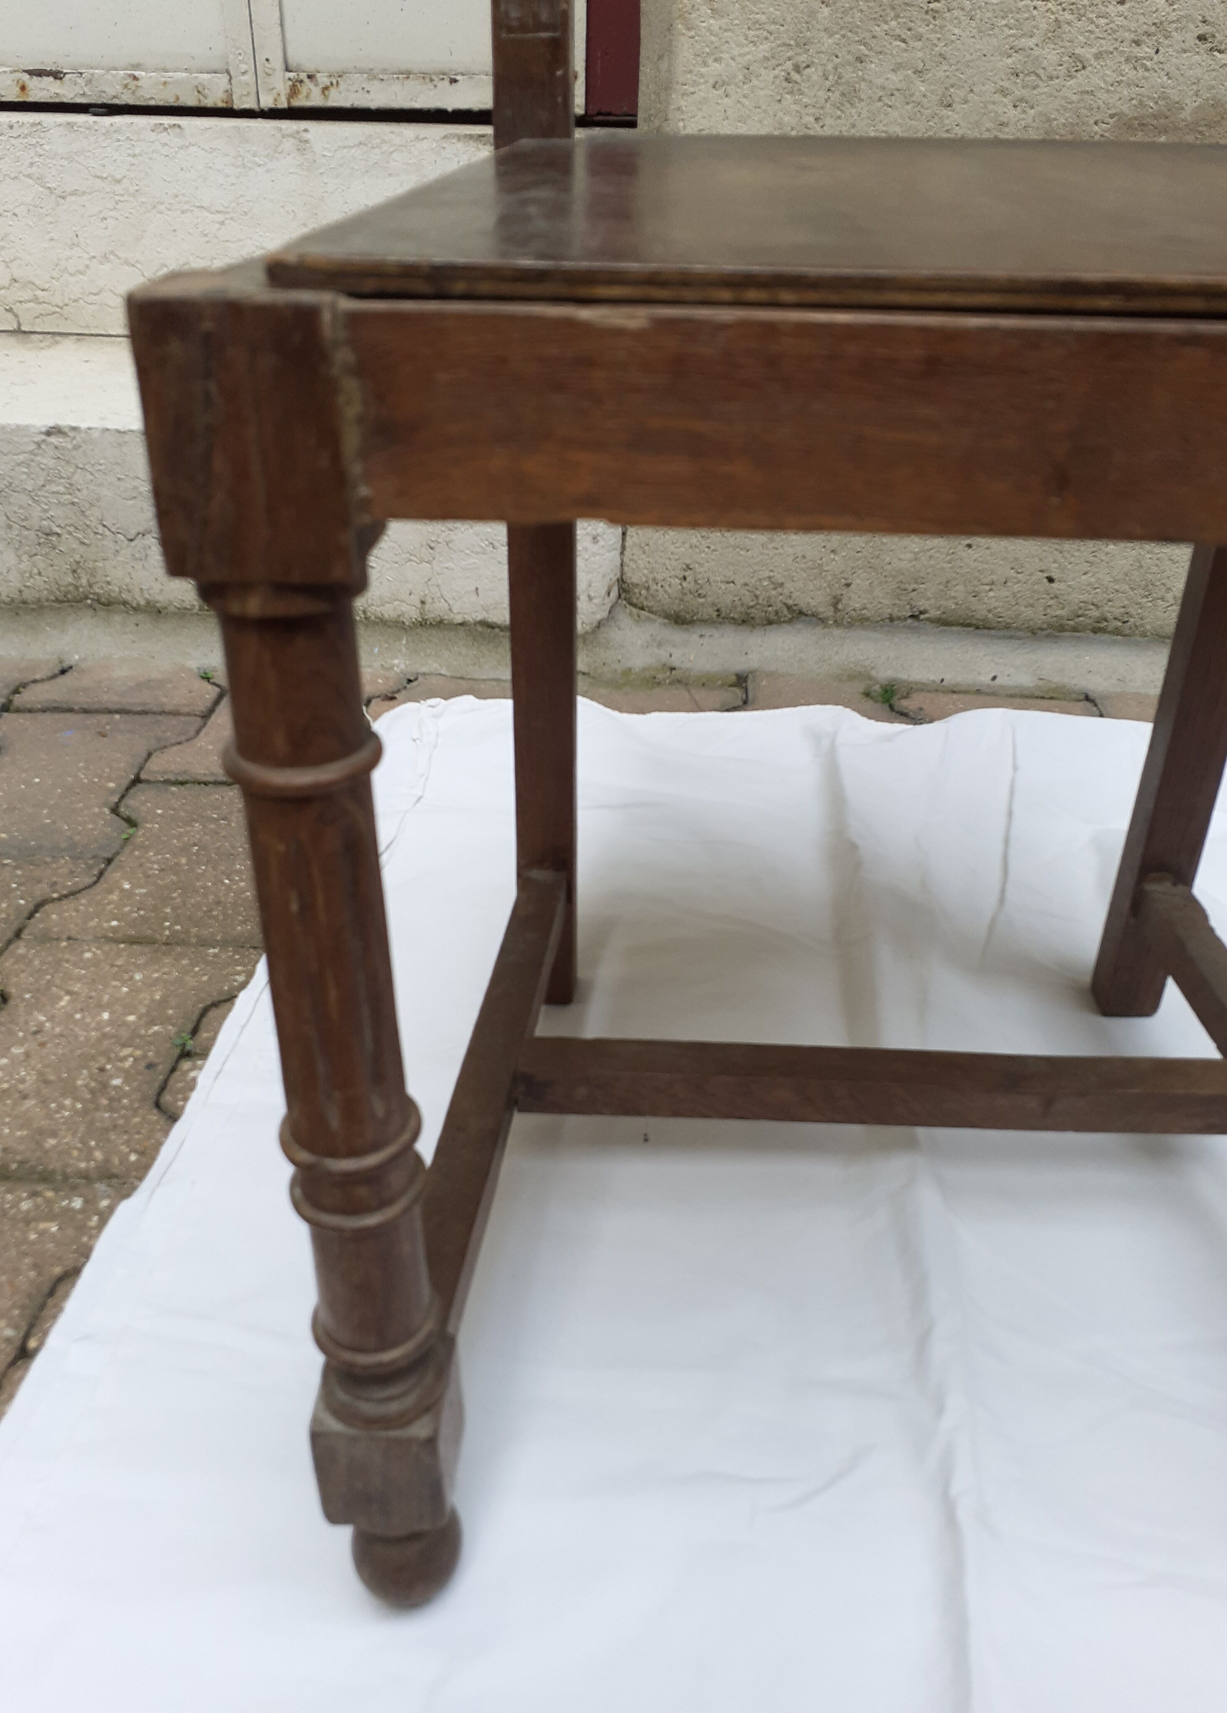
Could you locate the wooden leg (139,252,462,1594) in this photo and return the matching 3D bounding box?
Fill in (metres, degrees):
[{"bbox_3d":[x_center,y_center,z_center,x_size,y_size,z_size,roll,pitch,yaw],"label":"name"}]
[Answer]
[{"bbox_3d":[-0.073,0.079,0.383,0.040,0.454,0.040,2,33,1],"label":"wooden leg"}]

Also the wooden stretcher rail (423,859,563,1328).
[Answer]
[{"bbox_3d":[-0.057,0.108,0.618,0.024,0.022,0.328,4,33,5],"label":"wooden stretcher rail"}]

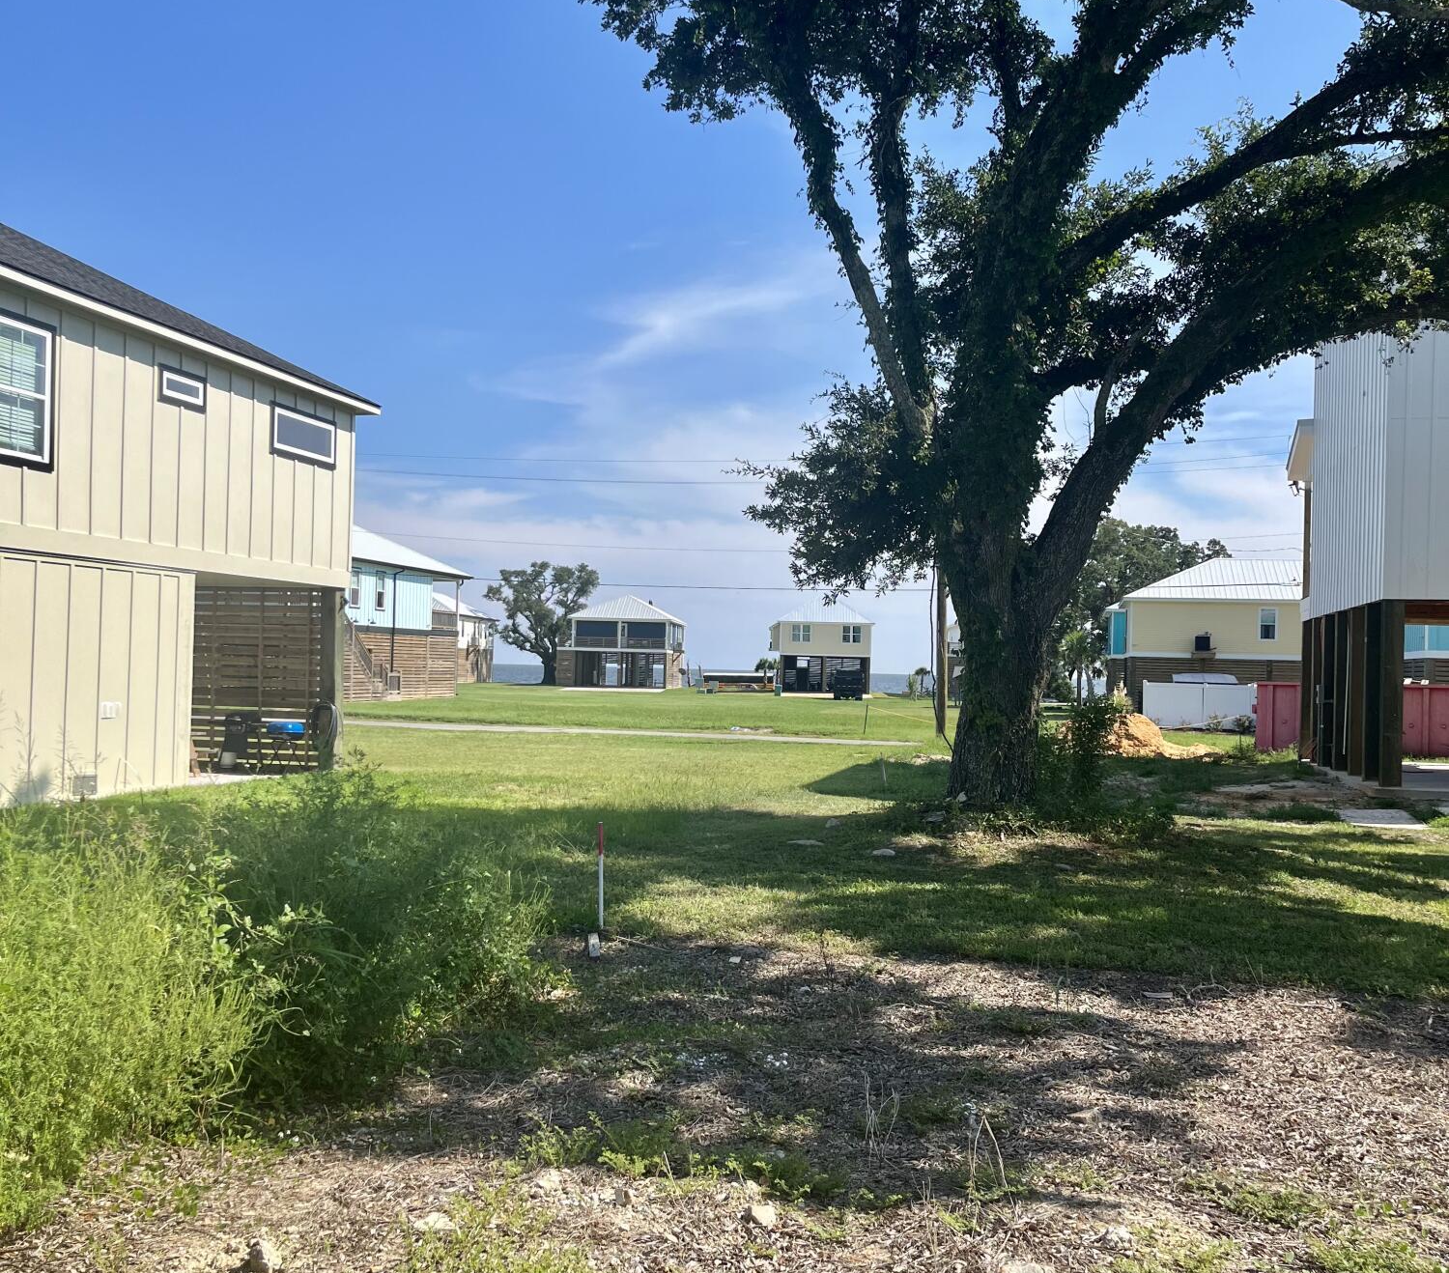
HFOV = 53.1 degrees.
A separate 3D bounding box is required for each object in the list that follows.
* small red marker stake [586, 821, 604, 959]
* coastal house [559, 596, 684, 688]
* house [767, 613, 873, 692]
[{"bbox_3d":[-0.755,1.490,8.600,0.060,0.770,0.050,2,-1,0],"label":"small red marker stake"},{"bbox_3d":[-8.280,0.554,119.200,8.800,7.600,12.500,1,-1,5],"label":"coastal house"},{"bbox_3d":[7.190,0.725,111.000,7.300,7.750,12.000,2,-1,-2],"label":"house"}]

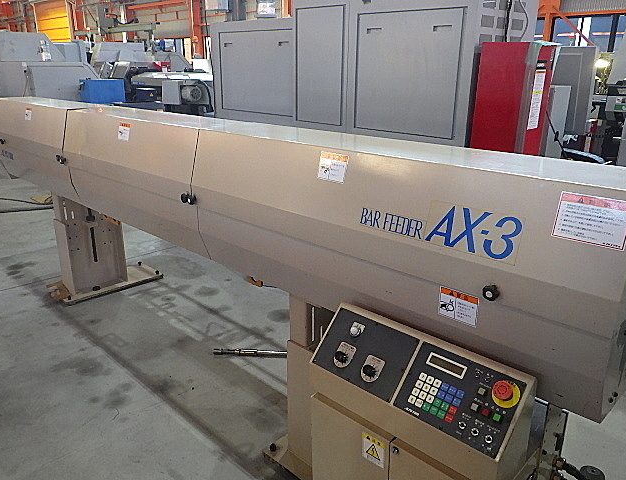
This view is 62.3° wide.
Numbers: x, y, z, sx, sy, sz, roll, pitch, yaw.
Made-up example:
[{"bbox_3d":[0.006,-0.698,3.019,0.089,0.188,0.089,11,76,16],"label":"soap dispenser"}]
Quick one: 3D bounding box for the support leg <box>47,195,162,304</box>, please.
[{"bbox_3d":[-1.364,-0.030,3.317,0.326,0.666,0.626,17,25,41],"label":"support leg"}]

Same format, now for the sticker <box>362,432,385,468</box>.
[{"bbox_3d":[0.150,0.520,1.275,0.070,0.068,0.004,17,25,41],"label":"sticker"}]

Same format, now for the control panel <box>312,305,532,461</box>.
[{"bbox_3d":[0.232,0.318,1.255,0.530,0.183,0.055,17,-18,41],"label":"control panel"}]

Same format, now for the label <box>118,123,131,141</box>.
[{"bbox_3d":[-0.828,-0.475,2.275,0.099,0.075,0.004,17,11,41],"label":"label"}]

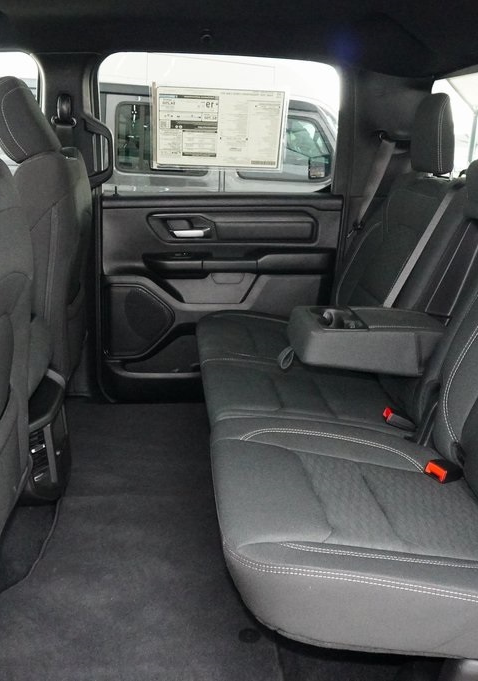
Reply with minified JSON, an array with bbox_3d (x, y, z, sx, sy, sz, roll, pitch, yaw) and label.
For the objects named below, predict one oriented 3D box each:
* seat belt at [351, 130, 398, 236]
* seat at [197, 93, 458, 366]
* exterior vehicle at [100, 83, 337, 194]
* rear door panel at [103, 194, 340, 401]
[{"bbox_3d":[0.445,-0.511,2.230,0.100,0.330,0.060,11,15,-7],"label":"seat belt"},{"bbox_3d":[0.258,-0.280,1.951,0.750,0.810,0.540,-1,16,-4],"label":"seat"},{"bbox_3d":[-0.231,-1.377,6.473,4.740,1.880,1.850,-2,16,-7],"label":"exterior vehicle"},{"bbox_3d":[-0.051,-0.150,2.449,0.820,0.730,0.130,-1,16,-4],"label":"rear door panel"}]

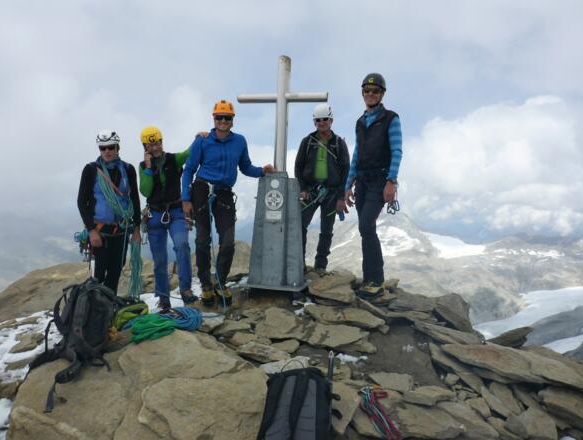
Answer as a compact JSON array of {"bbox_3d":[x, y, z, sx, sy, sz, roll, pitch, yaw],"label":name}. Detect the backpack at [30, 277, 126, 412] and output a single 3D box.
[{"bbox_3d":[-1.425,0.756,3.220,0.440,0.620,0.420,11,-7,-40],"label":"backpack"}]

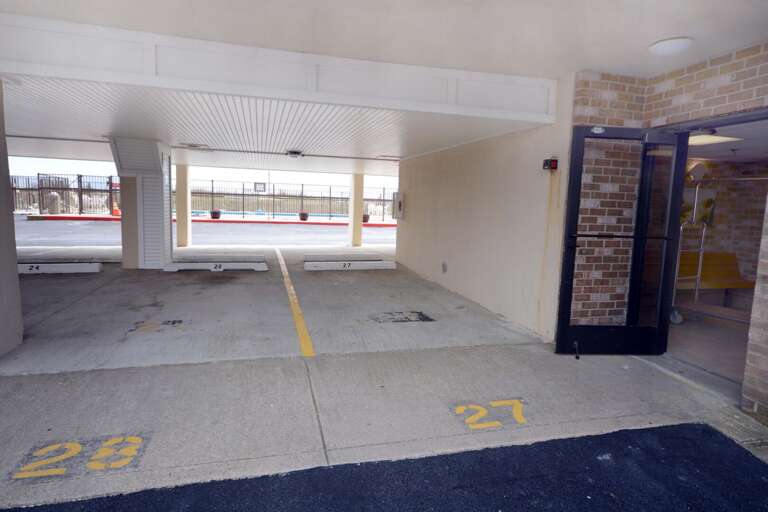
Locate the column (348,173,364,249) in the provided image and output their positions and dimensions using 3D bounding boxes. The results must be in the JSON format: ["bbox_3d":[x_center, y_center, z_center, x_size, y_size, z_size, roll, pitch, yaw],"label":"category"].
[{"bbox_3d":[-0.804,-1.351,13.094,0.280,2.123,0.500,0,7,-16],"label":"column"}]

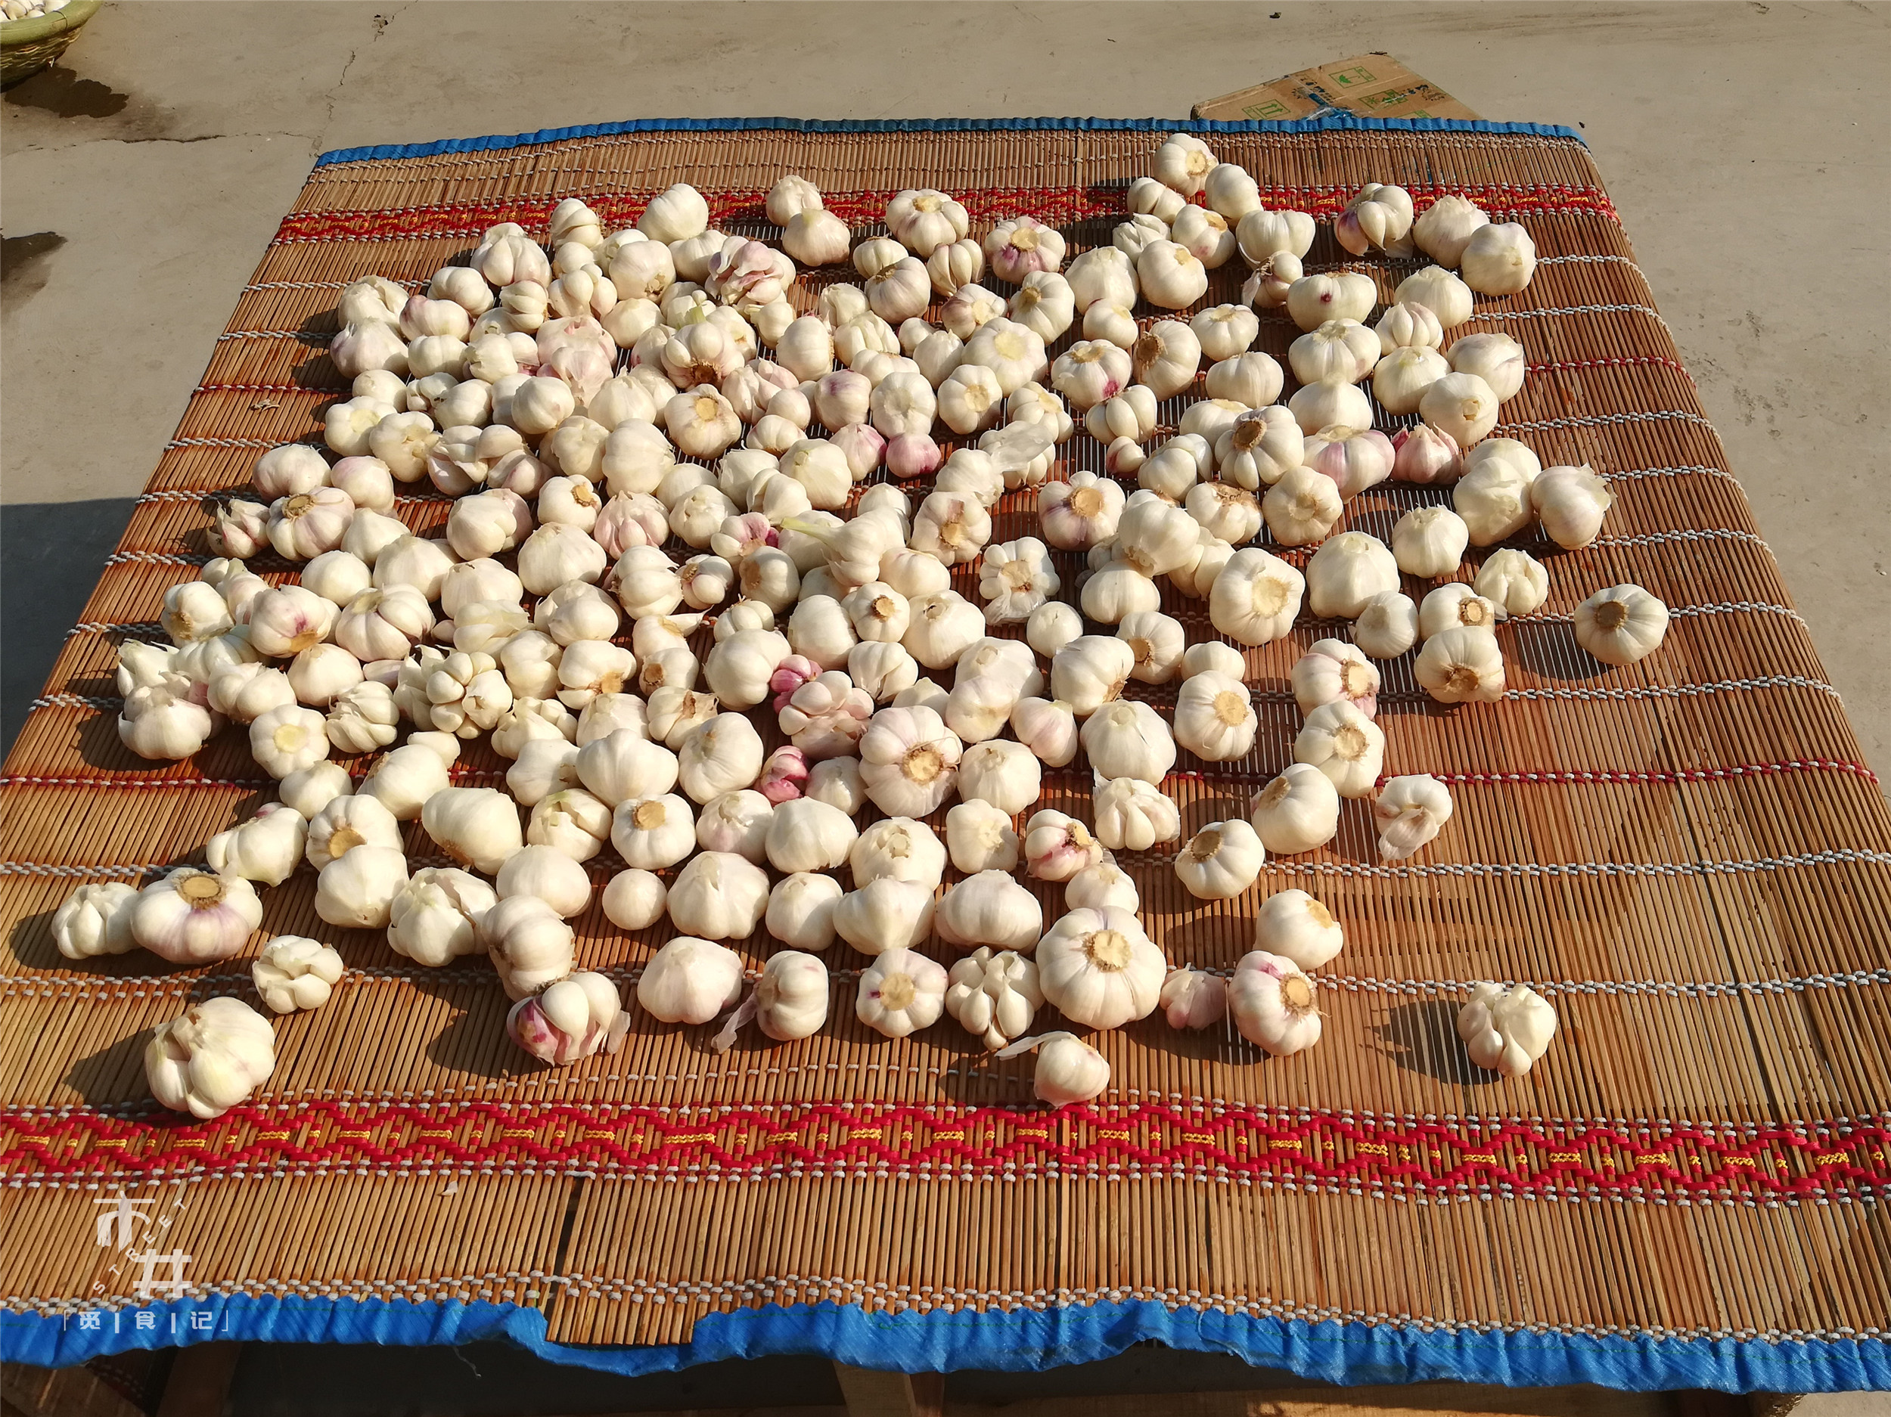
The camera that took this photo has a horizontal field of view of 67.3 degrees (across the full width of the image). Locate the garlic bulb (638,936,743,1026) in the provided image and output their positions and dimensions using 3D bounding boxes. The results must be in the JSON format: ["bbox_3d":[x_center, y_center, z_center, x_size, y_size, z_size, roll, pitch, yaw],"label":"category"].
[{"bbox_3d":[-0.140,0.149,0.782,0.057,0.045,0.050,-5,56,7],"label":"garlic bulb"}]

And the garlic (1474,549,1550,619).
[{"bbox_3d":[0.334,-0.074,0.837,0.044,0.038,0.042,0,52,4],"label":"garlic"}]

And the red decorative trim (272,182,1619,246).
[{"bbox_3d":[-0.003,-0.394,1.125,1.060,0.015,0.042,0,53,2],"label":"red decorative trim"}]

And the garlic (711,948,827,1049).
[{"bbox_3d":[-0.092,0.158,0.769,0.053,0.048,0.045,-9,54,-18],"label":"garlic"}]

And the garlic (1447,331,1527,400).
[{"bbox_3d":[0.391,-0.245,1.025,0.054,0.055,0.052,59,27,0],"label":"garlic"}]

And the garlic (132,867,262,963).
[{"bbox_3d":[-0.390,0.107,0.738,0.068,0.047,0.068,10,25,-9],"label":"garlic"}]

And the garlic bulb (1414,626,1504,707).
[{"bbox_3d":[0.333,-0.028,0.917,0.059,0.054,0.050,-17,17,20],"label":"garlic bulb"}]

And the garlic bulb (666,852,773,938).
[{"bbox_3d":[-0.126,0.104,0.792,0.056,0.046,0.052,1,53,3],"label":"garlic bulb"}]

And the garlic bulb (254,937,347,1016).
[{"bbox_3d":[-0.358,0.147,0.784,0.050,0.039,0.046,0,51,0],"label":"garlic bulb"}]

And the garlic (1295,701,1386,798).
[{"bbox_3d":[0.213,0.022,0.768,0.050,0.042,0.050,3,70,0],"label":"garlic"}]

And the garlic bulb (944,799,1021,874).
[{"bbox_3d":[0.021,0.074,0.812,0.043,0.039,0.044,1,53,3],"label":"garlic bulb"}]

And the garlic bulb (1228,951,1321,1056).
[{"bbox_3d":[0.172,0.155,0.745,0.055,0.044,0.050,8,74,-29],"label":"garlic bulb"}]

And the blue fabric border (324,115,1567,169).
[{"bbox_3d":[-0.014,-0.491,1.228,1.090,0.035,0.035,0,52,4],"label":"blue fabric border"}]

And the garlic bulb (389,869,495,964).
[{"bbox_3d":[-0.262,0.108,0.735,0.057,0.043,0.051,0,52,4],"label":"garlic bulb"}]

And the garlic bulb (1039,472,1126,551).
[{"bbox_3d":[0.092,-0.133,0.957,0.058,0.048,0.058,1,53,3],"label":"garlic bulb"}]

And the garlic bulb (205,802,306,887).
[{"bbox_3d":[-0.419,0.083,0.862,0.057,0.047,0.048,-7,69,-26],"label":"garlic bulb"}]

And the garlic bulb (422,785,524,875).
[{"bbox_3d":[-0.283,0.073,0.850,0.058,0.053,0.053,38,71,-12],"label":"garlic bulb"}]

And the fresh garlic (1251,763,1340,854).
[{"bbox_3d":[0.201,0.058,0.816,0.054,0.046,0.053,-16,57,26],"label":"fresh garlic"}]

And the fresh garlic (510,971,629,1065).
[{"bbox_3d":[-0.200,0.164,0.754,0.062,0.042,0.050,1,53,3],"label":"fresh garlic"}]

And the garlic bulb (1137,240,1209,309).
[{"bbox_3d":[0.166,-0.316,1.034,0.053,0.046,0.053,10,73,-8],"label":"garlic bulb"}]

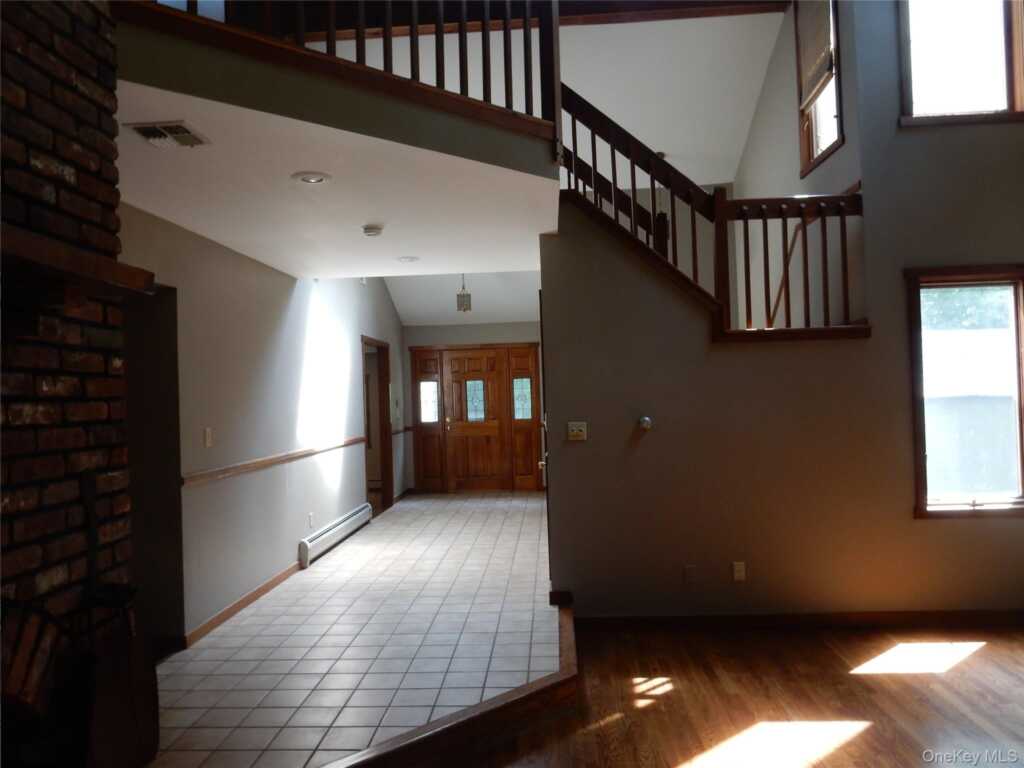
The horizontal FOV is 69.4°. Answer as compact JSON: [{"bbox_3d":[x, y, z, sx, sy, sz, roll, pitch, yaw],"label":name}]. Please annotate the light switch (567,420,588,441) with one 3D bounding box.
[{"bbox_3d":[0.430,0.309,4.856,0.118,0.118,0.012,-2,-1,3],"label":"light switch"}]

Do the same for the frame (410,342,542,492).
[{"bbox_3d":[-0.514,0.496,10.575,1.872,2.099,0.140,-2,-1,3],"label":"frame"}]

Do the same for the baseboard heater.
[{"bbox_3d":[-1.669,1.434,7.263,0.070,0.209,2.296,-2,-1,3],"label":"baseboard heater"}]

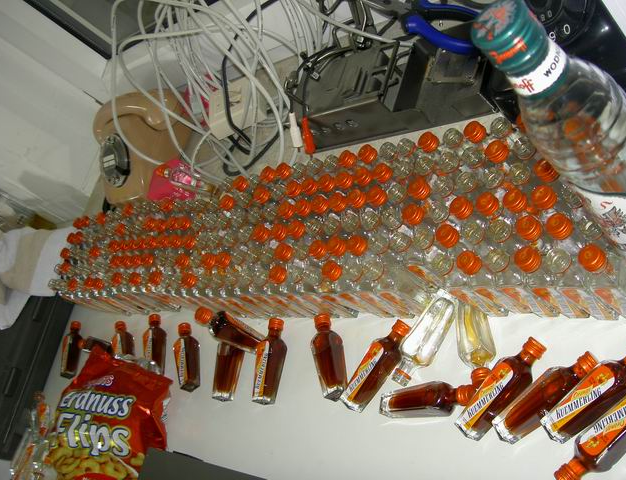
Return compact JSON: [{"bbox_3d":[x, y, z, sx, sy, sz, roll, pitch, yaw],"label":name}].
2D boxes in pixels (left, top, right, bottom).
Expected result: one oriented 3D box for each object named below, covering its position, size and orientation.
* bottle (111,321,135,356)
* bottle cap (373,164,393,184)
[{"bbox_3d":[-0.284,0.165,1.072,0.025,0.025,0.098,-38,44,23],"label":"bottle"},{"bbox_3d":[0.073,-0.067,0.742,0.018,0.012,0.018,-6,59,44],"label":"bottle cap"}]

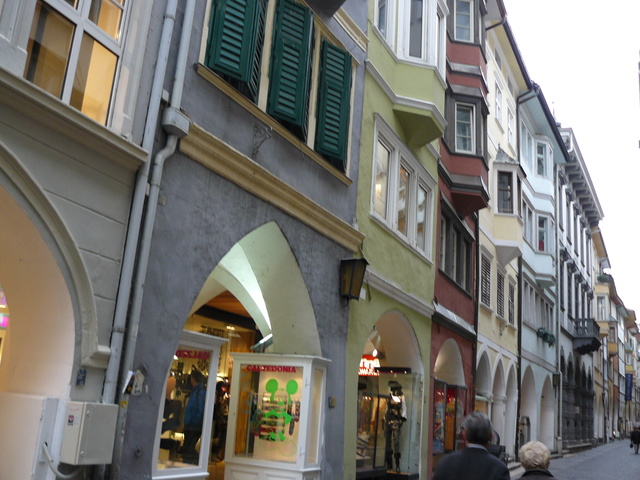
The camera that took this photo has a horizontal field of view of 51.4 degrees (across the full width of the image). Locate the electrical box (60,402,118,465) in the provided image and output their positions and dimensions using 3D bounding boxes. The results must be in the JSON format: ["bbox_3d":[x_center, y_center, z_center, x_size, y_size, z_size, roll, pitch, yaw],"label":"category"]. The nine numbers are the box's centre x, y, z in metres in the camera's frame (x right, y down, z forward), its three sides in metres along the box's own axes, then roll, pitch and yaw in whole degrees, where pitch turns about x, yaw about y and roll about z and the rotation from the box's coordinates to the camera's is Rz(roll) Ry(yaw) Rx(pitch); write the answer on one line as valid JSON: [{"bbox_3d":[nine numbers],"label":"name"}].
[{"bbox_3d":[-1.851,1.561,5.365,0.200,0.480,0.360,-3,-17,25],"label":"electrical box"}]

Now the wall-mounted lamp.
[{"bbox_3d":[0.493,0.561,9.388,0.290,0.600,0.290,-4,-17,28],"label":"wall-mounted lamp"}]

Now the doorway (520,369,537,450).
[{"bbox_3d":[7.495,6.096,23.822,0.500,2.950,2.300,-4,-17,28],"label":"doorway"}]

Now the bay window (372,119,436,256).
[{"bbox_3d":[1.686,-0.862,12.638,0.200,1.840,3.200,-3,-17,26],"label":"bay window"}]

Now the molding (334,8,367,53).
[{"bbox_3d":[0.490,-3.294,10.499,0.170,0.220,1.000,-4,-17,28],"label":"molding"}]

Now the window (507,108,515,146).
[{"bbox_3d":[6.566,-3.877,22.943,0.180,1.250,0.900,-4,-17,27],"label":"window"}]

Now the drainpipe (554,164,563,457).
[{"bbox_3d":[10.398,2.657,29.066,0.160,12.880,0.160,-4,-17,28],"label":"drainpipe"}]

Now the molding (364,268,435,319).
[{"bbox_3d":[1.502,1.009,11.945,0.170,0.220,3.450,-3,-17,26],"label":"molding"}]

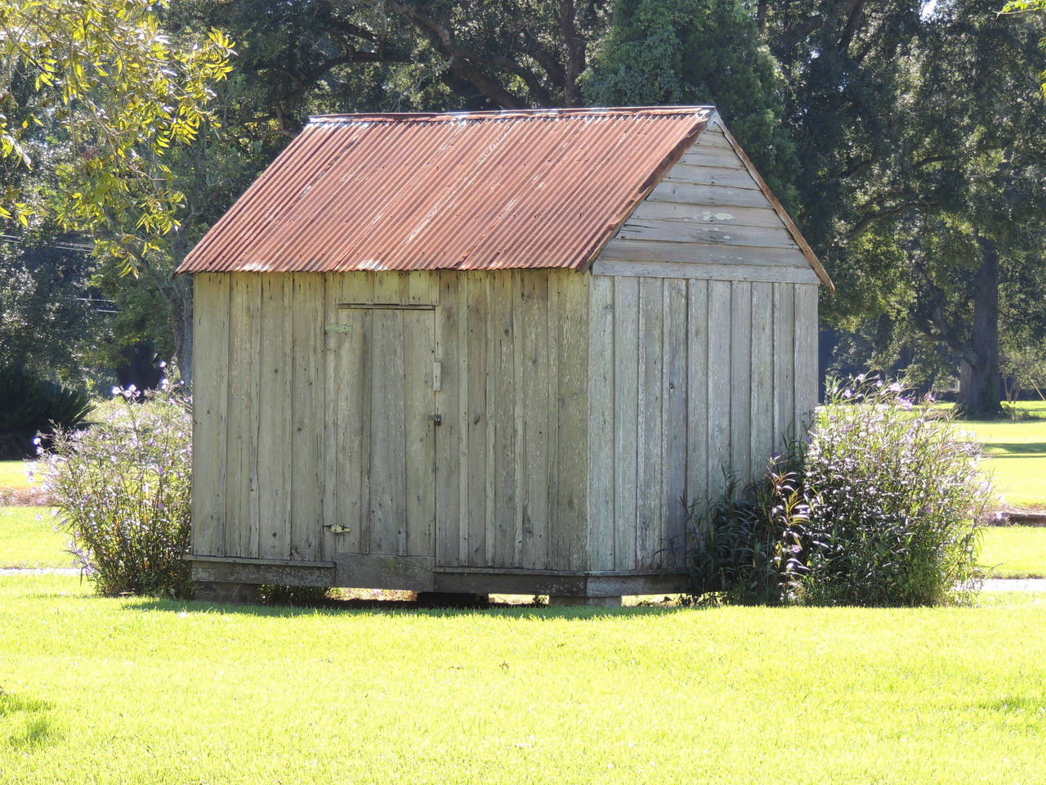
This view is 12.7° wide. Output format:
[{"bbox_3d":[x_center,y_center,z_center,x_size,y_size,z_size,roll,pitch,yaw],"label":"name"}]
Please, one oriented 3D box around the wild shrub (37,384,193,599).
[{"bbox_3d":[-3.035,0.755,35.900,1.450,1.650,1.350,1,0,0],"label":"wild shrub"}]

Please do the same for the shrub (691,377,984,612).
[{"bbox_3d":[2.323,0.724,34.450,2.150,1.670,1.550,1,0,0],"label":"shrub"}]

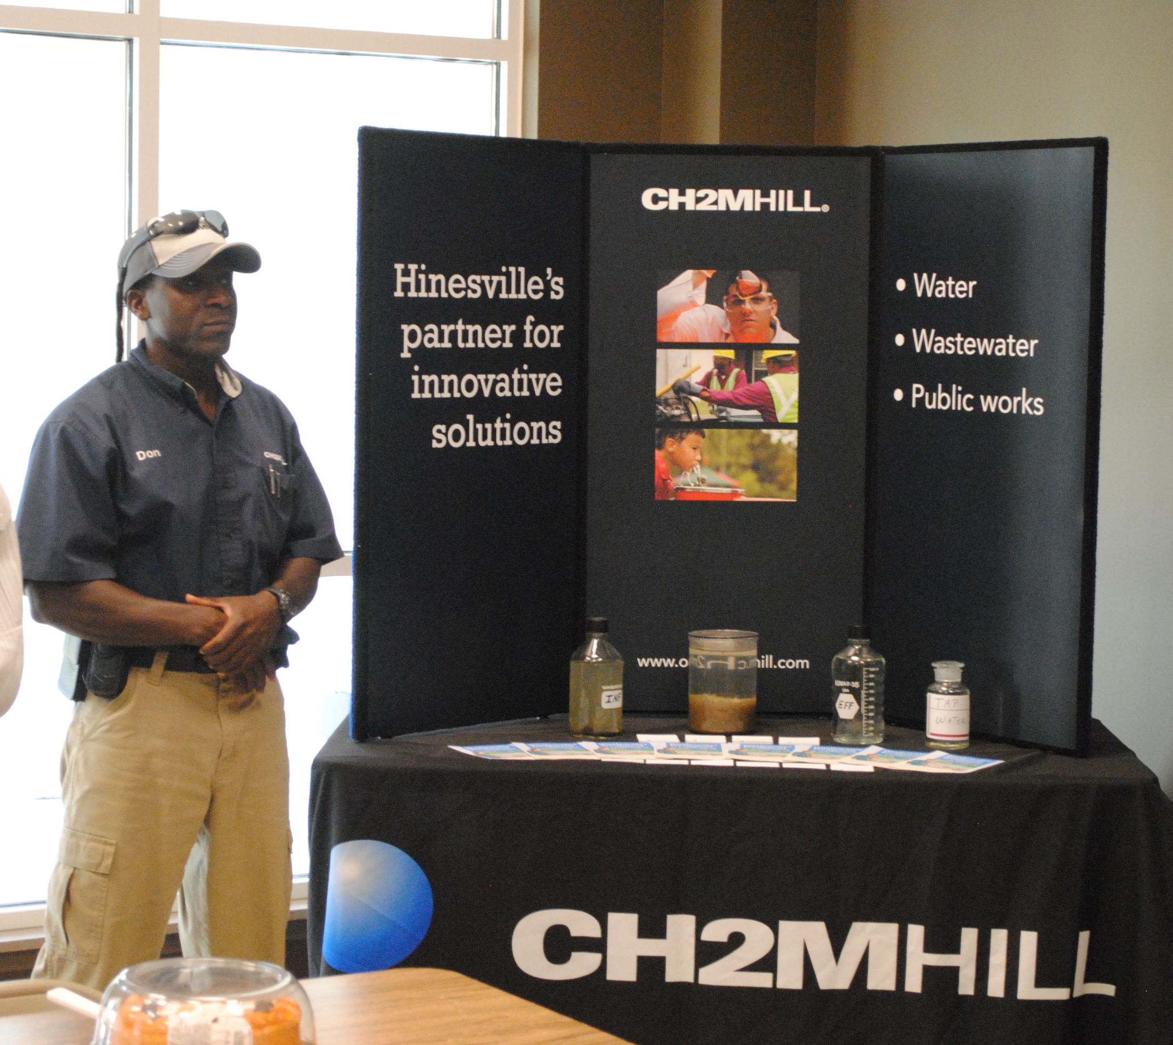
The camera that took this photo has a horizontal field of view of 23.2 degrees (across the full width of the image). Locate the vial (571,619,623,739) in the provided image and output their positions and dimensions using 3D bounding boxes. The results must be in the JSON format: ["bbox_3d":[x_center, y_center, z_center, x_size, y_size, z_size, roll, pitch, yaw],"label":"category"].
[{"bbox_3d":[0.021,0.305,5.662,0.104,0.231,0.104,1,4,0],"label":"vial"}]

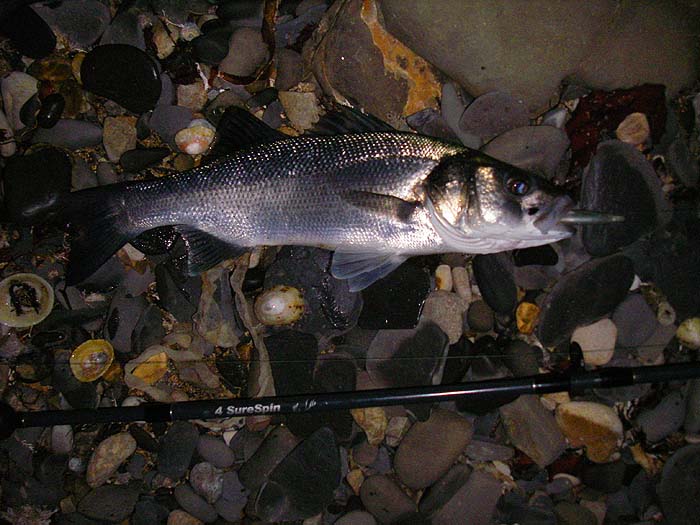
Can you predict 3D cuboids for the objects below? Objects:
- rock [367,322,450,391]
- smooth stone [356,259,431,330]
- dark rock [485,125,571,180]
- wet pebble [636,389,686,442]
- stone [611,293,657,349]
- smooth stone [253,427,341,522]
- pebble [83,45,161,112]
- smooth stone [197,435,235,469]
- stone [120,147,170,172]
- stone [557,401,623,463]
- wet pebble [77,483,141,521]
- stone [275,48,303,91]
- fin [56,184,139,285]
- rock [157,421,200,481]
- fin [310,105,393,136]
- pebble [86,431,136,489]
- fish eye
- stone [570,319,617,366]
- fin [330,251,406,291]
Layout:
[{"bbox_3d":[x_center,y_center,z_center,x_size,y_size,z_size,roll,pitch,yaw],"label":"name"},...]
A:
[{"bbox_3d":[0.051,0.083,0.680,0.074,0.026,0.062,-8,74,-2],"label":"rock"},{"bbox_3d":[0.042,0.029,0.701,0.059,0.027,0.070,8,81,1],"label":"smooth stone"},{"bbox_3d":[0.168,-0.103,0.730,0.084,0.027,0.056,-6,74,-2],"label":"dark rock"},{"bbox_3d":[0.271,0.133,0.666,0.031,0.020,0.054,43,79,11],"label":"wet pebble"},{"bbox_3d":[0.259,0.054,0.701,0.052,0.019,0.040,-43,83,-7],"label":"stone"},{"bbox_3d":[-0.037,0.193,0.665,0.054,0.022,0.096,40,83,6],"label":"smooth stone"},{"bbox_3d":[-0.217,-0.181,0.742,0.089,0.025,0.061,25,81,4],"label":"pebble"},{"bbox_3d":[-0.115,0.162,0.658,0.037,0.018,0.025,31,77,8],"label":"smooth stone"},{"bbox_3d":[-0.194,-0.098,0.731,0.046,0.017,0.023,-8,75,-2],"label":"stone"},{"bbox_3d":[0.213,0.146,0.684,0.064,0.026,0.050,36,82,6],"label":"stone"},{"bbox_3d":[-0.210,0.206,0.664,0.049,0.015,0.031,12,81,2],"label":"wet pebble"},{"bbox_3d":[-0.059,-0.186,0.743,0.028,0.016,0.045,-1,80,0],"label":"stone"},{"bbox_3d":[-0.221,-0.025,0.676,0.071,0.016,0.085,-8,81,-1],"label":"fin"},{"bbox_3d":[-0.148,0.161,0.658,0.036,0.022,0.050,7,74,2],"label":"rock"},{"bbox_3d":[0.004,-0.124,0.685,0.073,0.010,0.029,10,81,2],"label":"fin"},{"bbox_3d":[-0.213,0.173,0.679,0.029,0.017,0.056,42,83,7],"label":"pebble"},{"bbox_3d":[0.148,-0.067,0.677,0.020,0.010,0.019,8,75,2],"label":"fish eye"},{"bbox_3d":[0.221,0.074,0.689,0.041,0.021,0.038,-18,81,-3],"label":"stone"},{"bbox_3d":[0.018,0.008,0.669,0.066,0.018,0.034,0,81,0],"label":"fin"}]

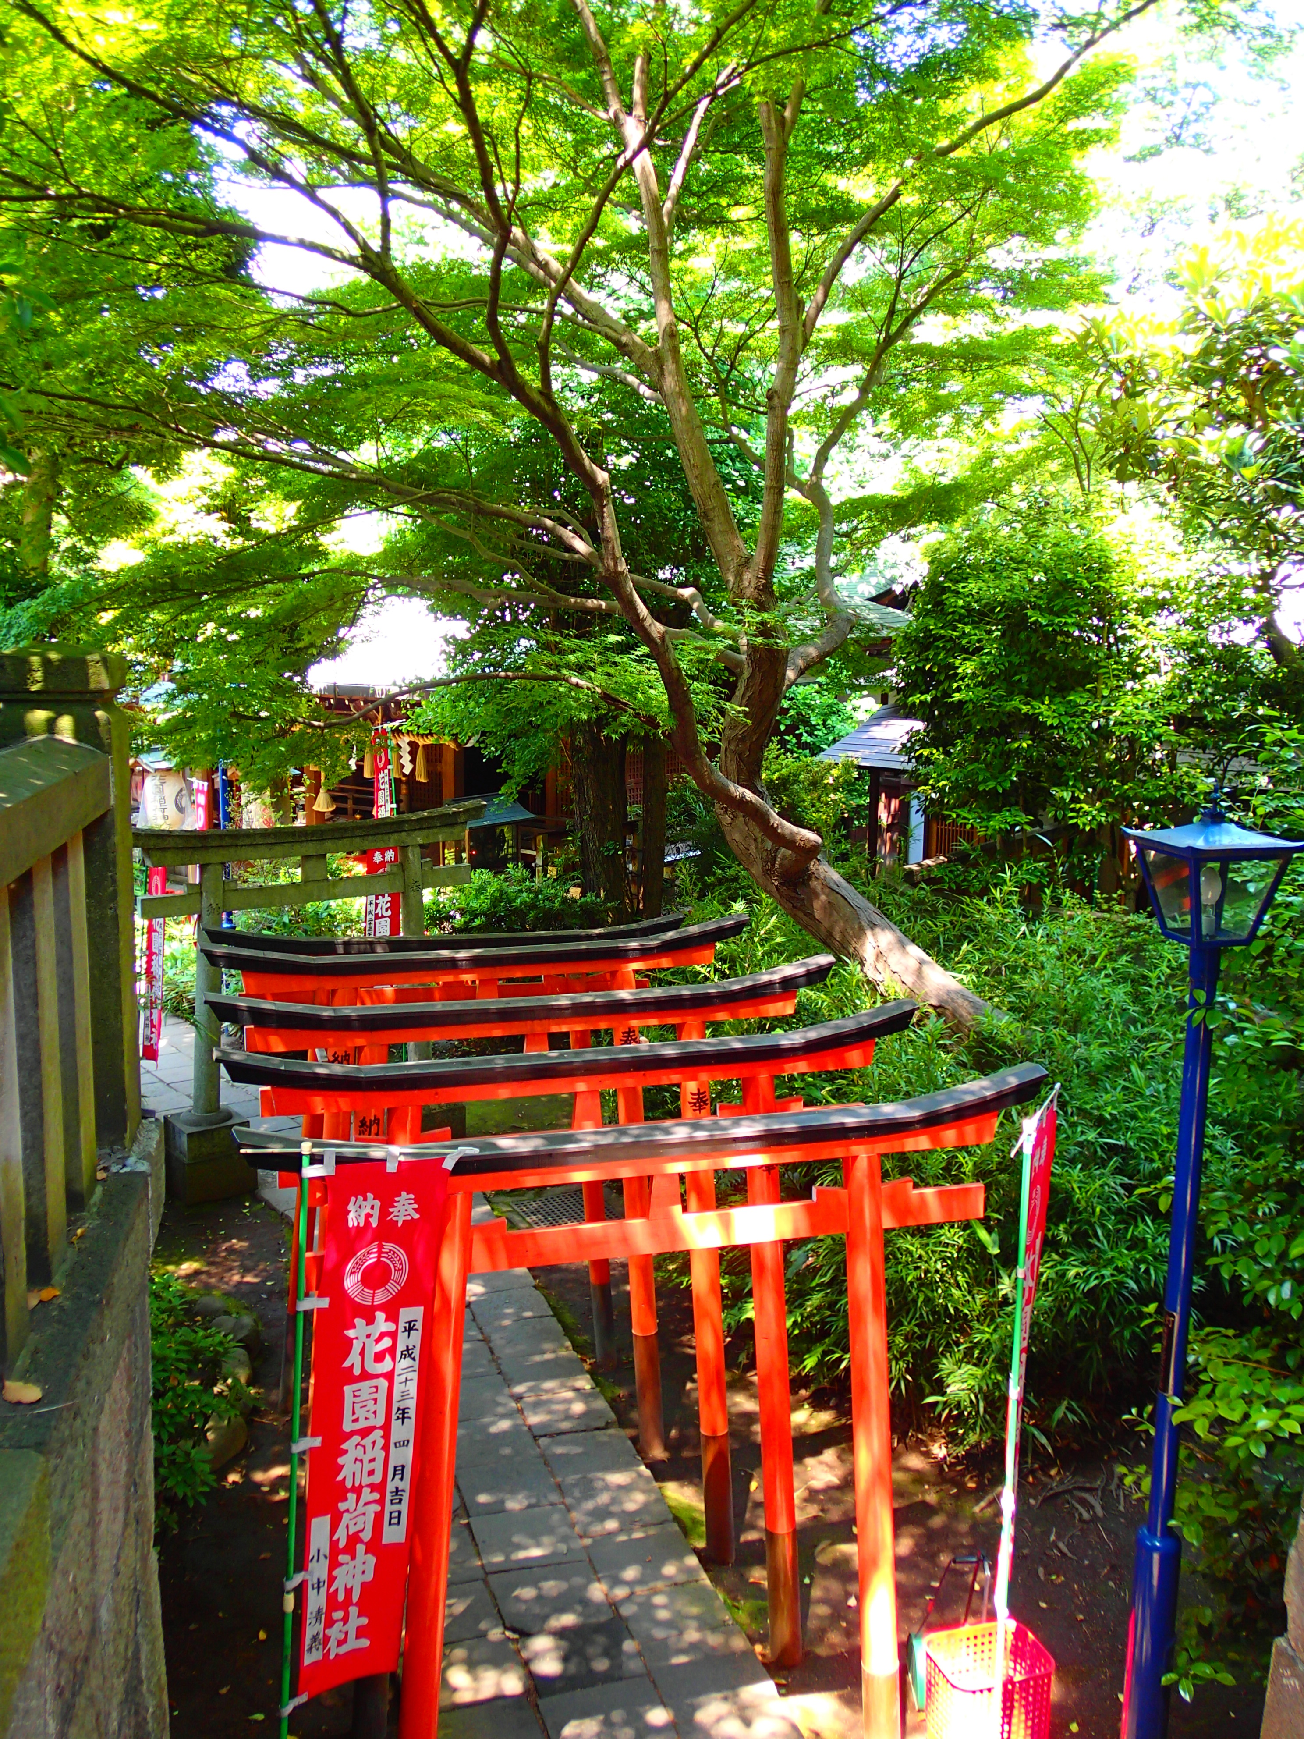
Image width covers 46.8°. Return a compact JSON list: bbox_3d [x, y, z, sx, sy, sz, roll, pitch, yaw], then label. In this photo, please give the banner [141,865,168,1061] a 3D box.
[{"bbox_3d":[-4.152,0.733,12.600,0.380,1.780,0.070,8,12,36],"label":"banner"}]

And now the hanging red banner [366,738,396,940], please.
[{"bbox_3d":[-2.505,-0.246,14.000,0.360,1.930,0.060,-3,10,-24],"label":"hanging red banner"}]

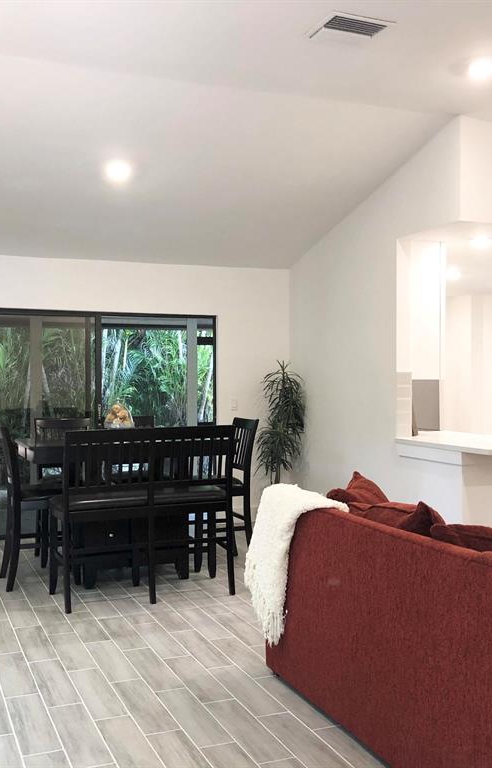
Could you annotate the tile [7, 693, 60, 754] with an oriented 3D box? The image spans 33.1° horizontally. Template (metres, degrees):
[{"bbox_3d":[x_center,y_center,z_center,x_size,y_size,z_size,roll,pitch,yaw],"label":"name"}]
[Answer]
[{"bbox_3d":[-0.872,1.389,3.383,0.153,0.010,0.606,0,1,-22],"label":"tile"}]

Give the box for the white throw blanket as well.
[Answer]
[{"bbox_3d":[0.252,0.860,3.864,0.310,0.770,0.760,0,1,-22],"label":"white throw blanket"}]

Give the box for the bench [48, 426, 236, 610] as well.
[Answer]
[{"bbox_3d":[-0.665,0.826,5.391,1.150,1.080,0.540,0,1,-22],"label":"bench"}]

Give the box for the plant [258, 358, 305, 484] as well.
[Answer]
[{"bbox_3d":[0.326,0.562,7.691,0.460,1.560,0.460,0,0,0],"label":"plant"}]

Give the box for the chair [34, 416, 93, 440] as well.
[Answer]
[{"bbox_3d":[-1.384,0.820,6.459,0.460,1.080,0.540,0,1,-22],"label":"chair"}]

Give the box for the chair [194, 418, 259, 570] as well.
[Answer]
[{"bbox_3d":[-0.215,0.816,6.264,0.540,1.080,0.470,0,1,-22],"label":"chair"}]

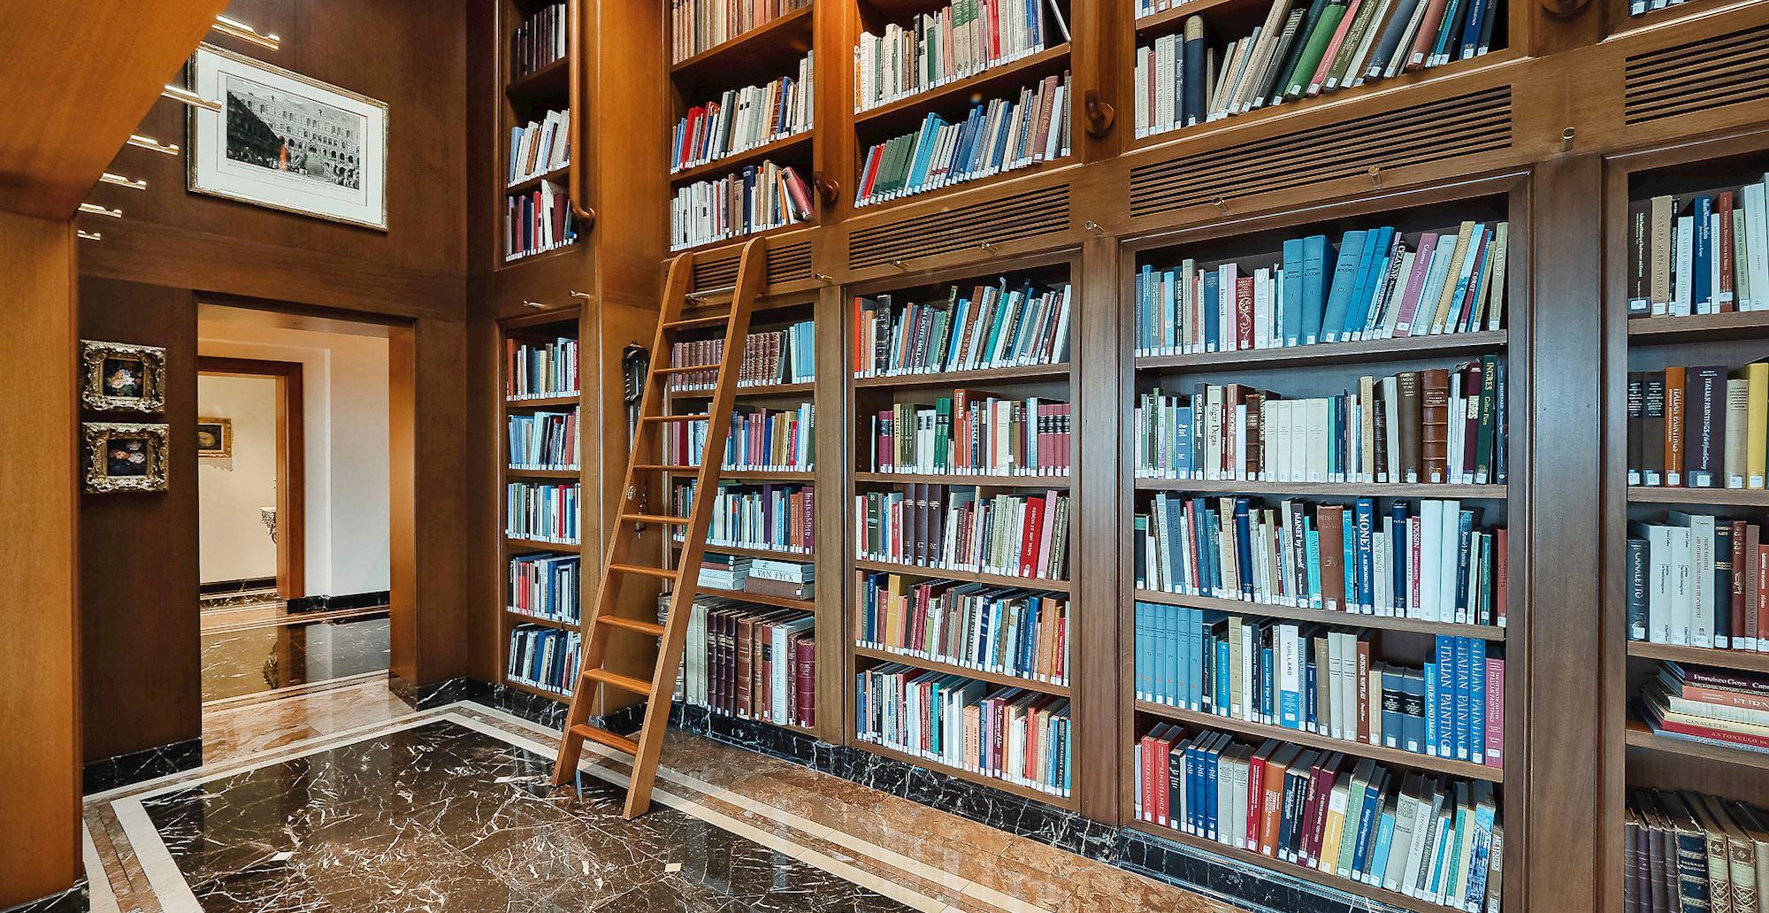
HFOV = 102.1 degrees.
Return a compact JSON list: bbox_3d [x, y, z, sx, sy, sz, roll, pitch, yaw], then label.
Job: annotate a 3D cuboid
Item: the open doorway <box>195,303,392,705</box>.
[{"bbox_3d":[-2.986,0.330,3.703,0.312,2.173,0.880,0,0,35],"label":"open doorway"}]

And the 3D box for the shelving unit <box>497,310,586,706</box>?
[{"bbox_3d":[-1.749,0.251,3.892,0.824,1.995,0.312,0,0,35],"label":"shelving unit"}]

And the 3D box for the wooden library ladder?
[{"bbox_3d":[-0.968,0.213,3.240,0.525,2.528,0.156,0,-15,35],"label":"wooden library ladder"}]

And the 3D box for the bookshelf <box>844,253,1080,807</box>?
[{"bbox_3d":[0.343,0.264,2.955,1.068,2.016,0.312,0,0,35],"label":"bookshelf"}]

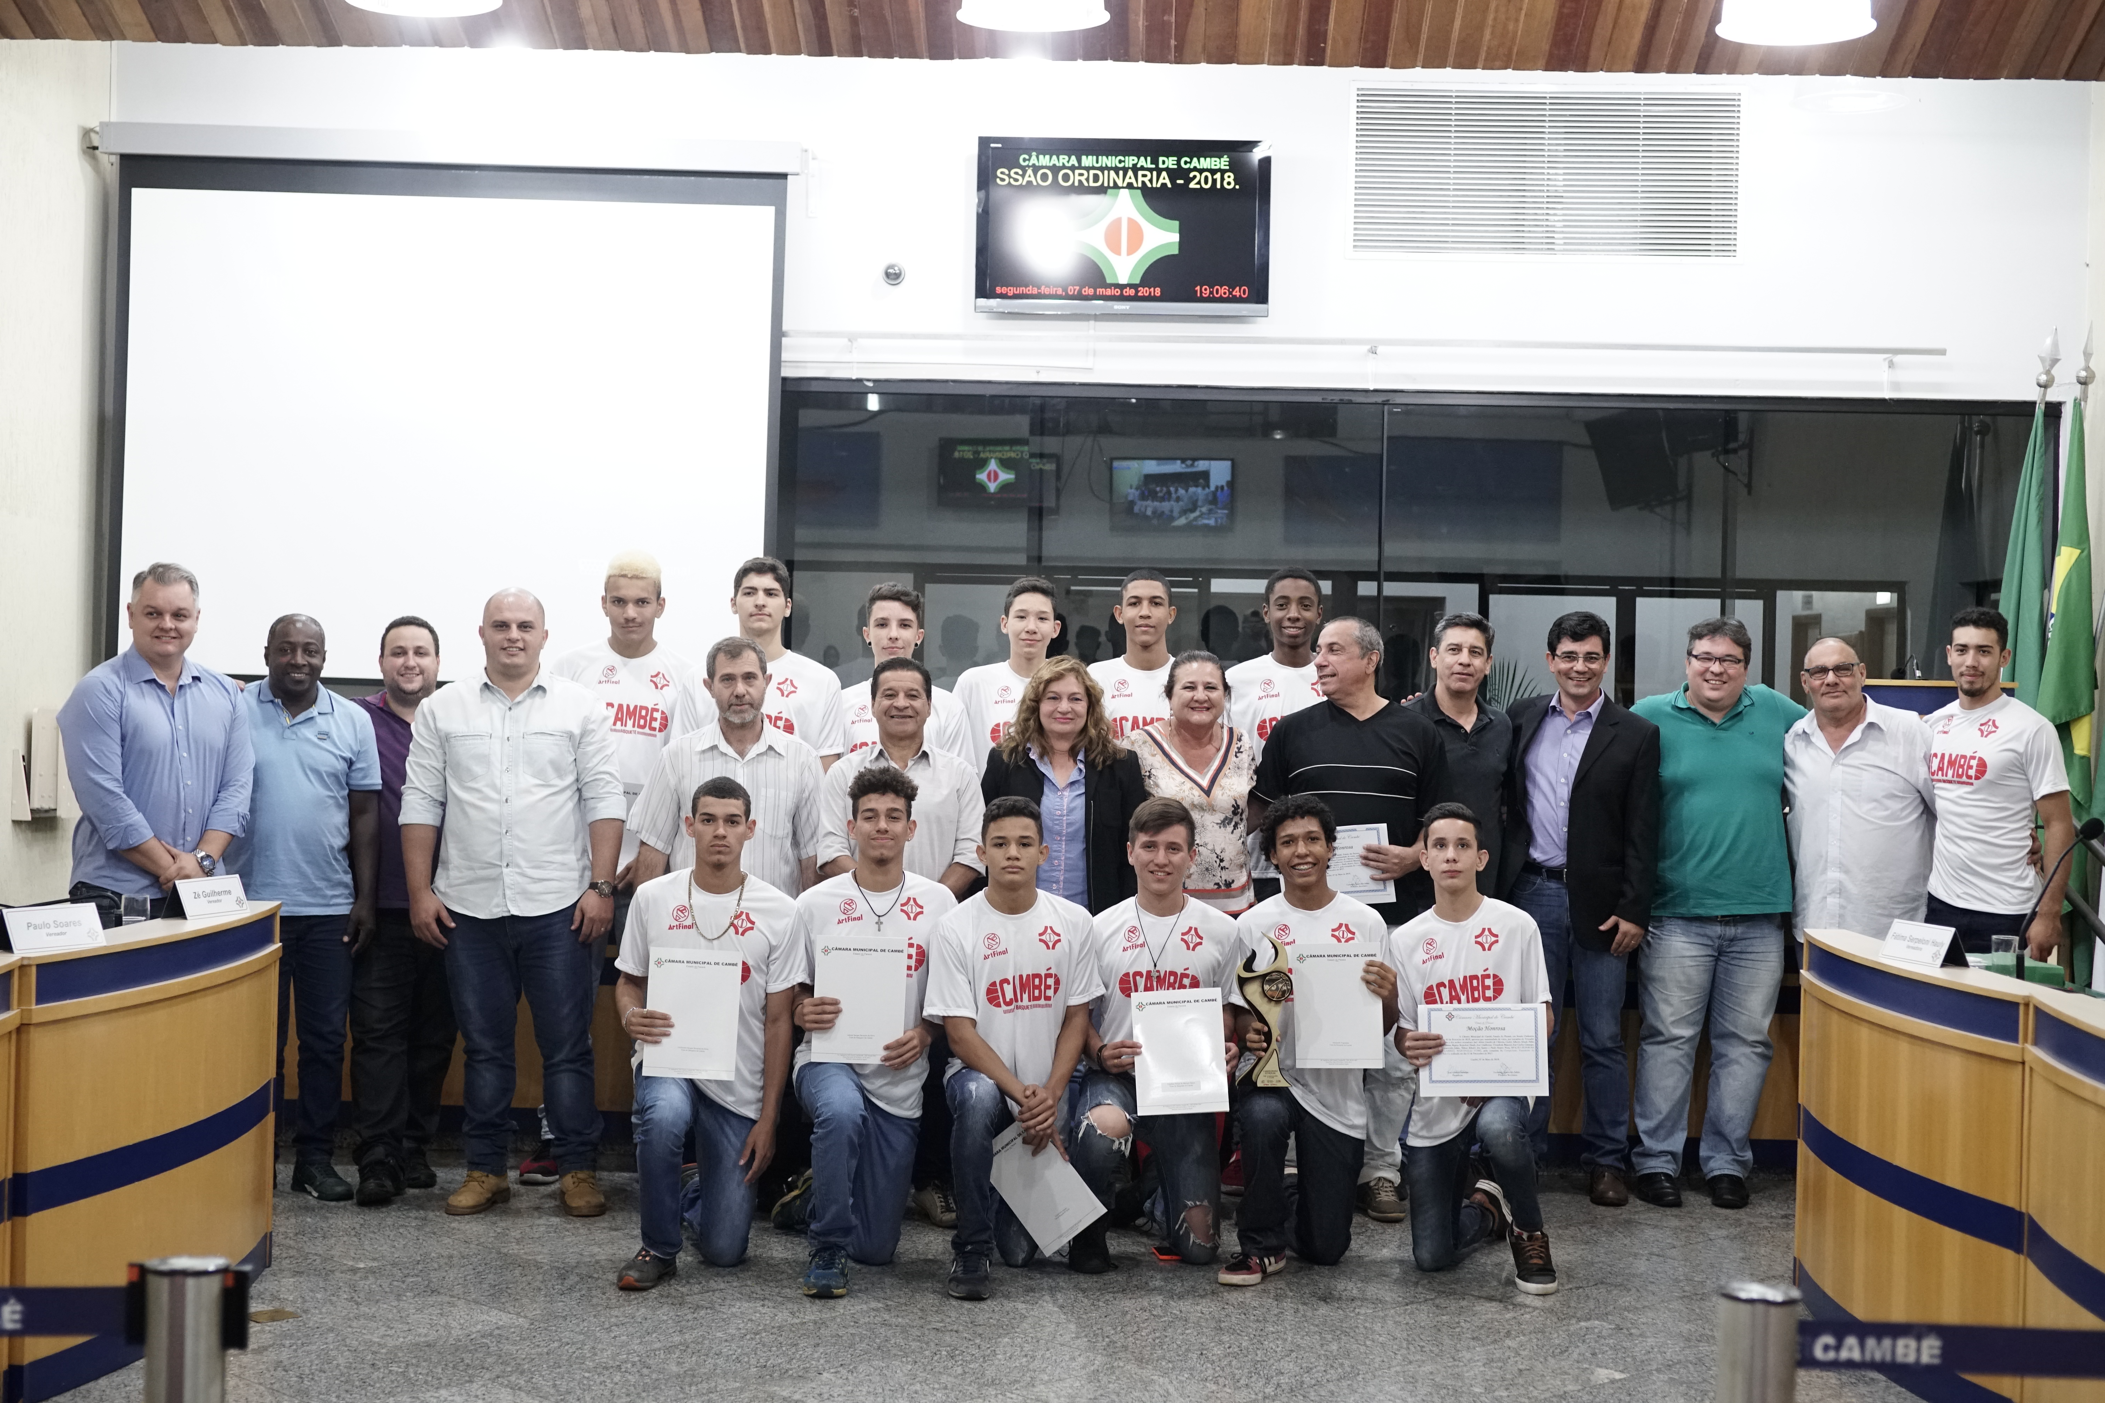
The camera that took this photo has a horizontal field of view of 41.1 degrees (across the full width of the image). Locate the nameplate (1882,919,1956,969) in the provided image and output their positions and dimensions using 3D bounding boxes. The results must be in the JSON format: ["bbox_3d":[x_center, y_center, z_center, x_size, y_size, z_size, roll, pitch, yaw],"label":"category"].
[{"bbox_3d":[1.956,0.543,6.290,0.070,0.088,0.250,1,0,-15],"label":"nameplate"}]

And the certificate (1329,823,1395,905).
[{"bbox_3d":[0.801,0.470,7.930,0.315,0.220,0.010,-6,0,3],"label":"certificate"}]

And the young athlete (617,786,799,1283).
[{"bbox_3d":[-0.884,0.819,7.197,0.470,1.242,0.750,1,0,-2],"label":"young athlete"}]

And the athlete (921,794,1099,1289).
[{"bbox_3d":[-0.106,0.865,7.380,0.480,1.230,0.760,1,1,-2],"label":"athlete"}]

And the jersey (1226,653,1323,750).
[{"bbox_3d":[0.710,0.222,8.418,0.520,0.730,0.270,1,0,2],"label":"jersey"}]

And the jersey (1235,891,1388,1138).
[{"bbox_3d":[0.674,0.815,7.300,0.430,0.650,0.300,1,0,3],"label":"jersey"}]

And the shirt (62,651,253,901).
[{"bbox_3d":[-2.353,0.218,7.349,0.500,0.720,0.330,1,0,-34],"label":"shirt"}]

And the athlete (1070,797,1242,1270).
[{"bbox_3d":[0.267,0.845,7.330,0.480,1.210,0.800,1,0,2],"label":"athlete"}]

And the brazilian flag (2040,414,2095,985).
[{"bbox_3d":[3.354,-0.022,9.300,0.230,1.970,0.190,1,1,18],"label":"brazilian flag"}]

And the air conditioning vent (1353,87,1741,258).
[{"bbox_3d":[1.855,-1.985,10.530,1.460,0.635,0.050,1,0,1],"label":"air conditioning vent"}]

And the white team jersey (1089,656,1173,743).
[{"bbox_3d":[0.285,0.225,8.270,0.480,0.700,0.270,1,0,2],"label":"white team jersey"}]

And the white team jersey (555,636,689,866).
[{"bbox_3d":[-1.265,0.163,8.450,0.500,0.690,0.280,1,1,-7],"label":"white team jersey"}]

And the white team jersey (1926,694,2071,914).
[{"bbox_3d":[2.732,0.303,8.200,0.480,0.660,0.280,2,1,25],"label":"white team jersey"}]

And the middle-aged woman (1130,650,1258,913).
[{"bbox_3d":[0.415,0.668,8.100,0.470,1.640,0.310,1,1,0],"label":"middle-aged woman"}]

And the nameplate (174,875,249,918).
[{"bbox_3d":[-2.054,0.478,6.820,0.075,0.095,0.260,2,1,23],"label":"nameplate"}]

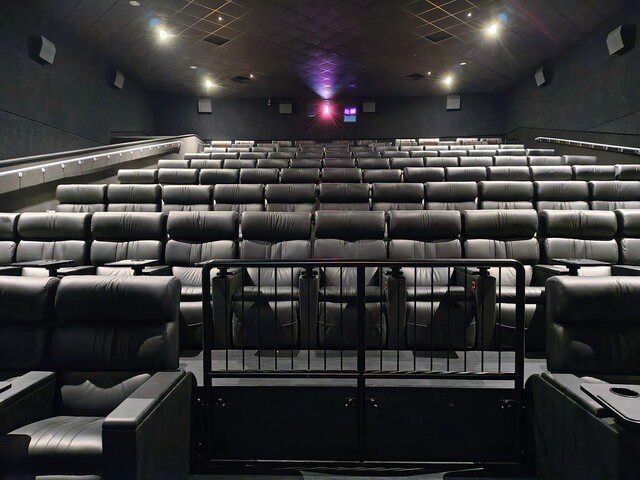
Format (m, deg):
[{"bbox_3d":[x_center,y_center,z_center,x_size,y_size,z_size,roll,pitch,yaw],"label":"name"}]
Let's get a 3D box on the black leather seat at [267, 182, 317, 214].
[{"bbox_3d":[-0.416,-0.209,5.953,0.770,1.170,0.960,0,4,2],"label":"black leather seat"}]

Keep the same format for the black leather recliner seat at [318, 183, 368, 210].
[{"bbox_3d":[0.345,-0.210,5.932,0.770,1.170,0.960,0,4,2],"label":"black leather recliner seat"}]

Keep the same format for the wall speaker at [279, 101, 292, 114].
[{"bbox_3d":[-1.352,-5.268,16.906,0.520,0.540,0.370,0,4,2],"label":"wall speaker"}]

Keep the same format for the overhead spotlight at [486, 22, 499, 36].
[{"bbox_3d":[4.348,-5.306,10.717,0.220,0.250,0.220,0,4,2],"label":"overhead spotlight"}]

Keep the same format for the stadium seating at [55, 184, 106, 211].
[{"bbox_3d":[-3.554,-0.206,6.040,0.770,1.170,0.960,0,4,2],"label":"stadium seating"}]

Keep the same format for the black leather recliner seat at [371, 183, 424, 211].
[{"bbox_3d":[1.131,-0.212,5.910,0.770,1.170,0.960,0,4,2],"label":"black leather recliner seat"}]

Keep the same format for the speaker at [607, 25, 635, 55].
[{"bbox_3d":[7.540,-5.010,10.652,0.370,0.540,0.520,0,4,2],"label":"speaker"}]

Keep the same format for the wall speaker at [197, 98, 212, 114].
[{"bbox_3d":[-4.595,-5.335,16.991,0.520,0.540,0.370,0,4,2],"label":"wall speaker"}]

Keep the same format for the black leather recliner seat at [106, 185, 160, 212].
[{"bbox_3d":[-2.763,-0.211,6.017,0.770,1.170,0.960,0,4,2],"label":"black leather recliner seat"}]

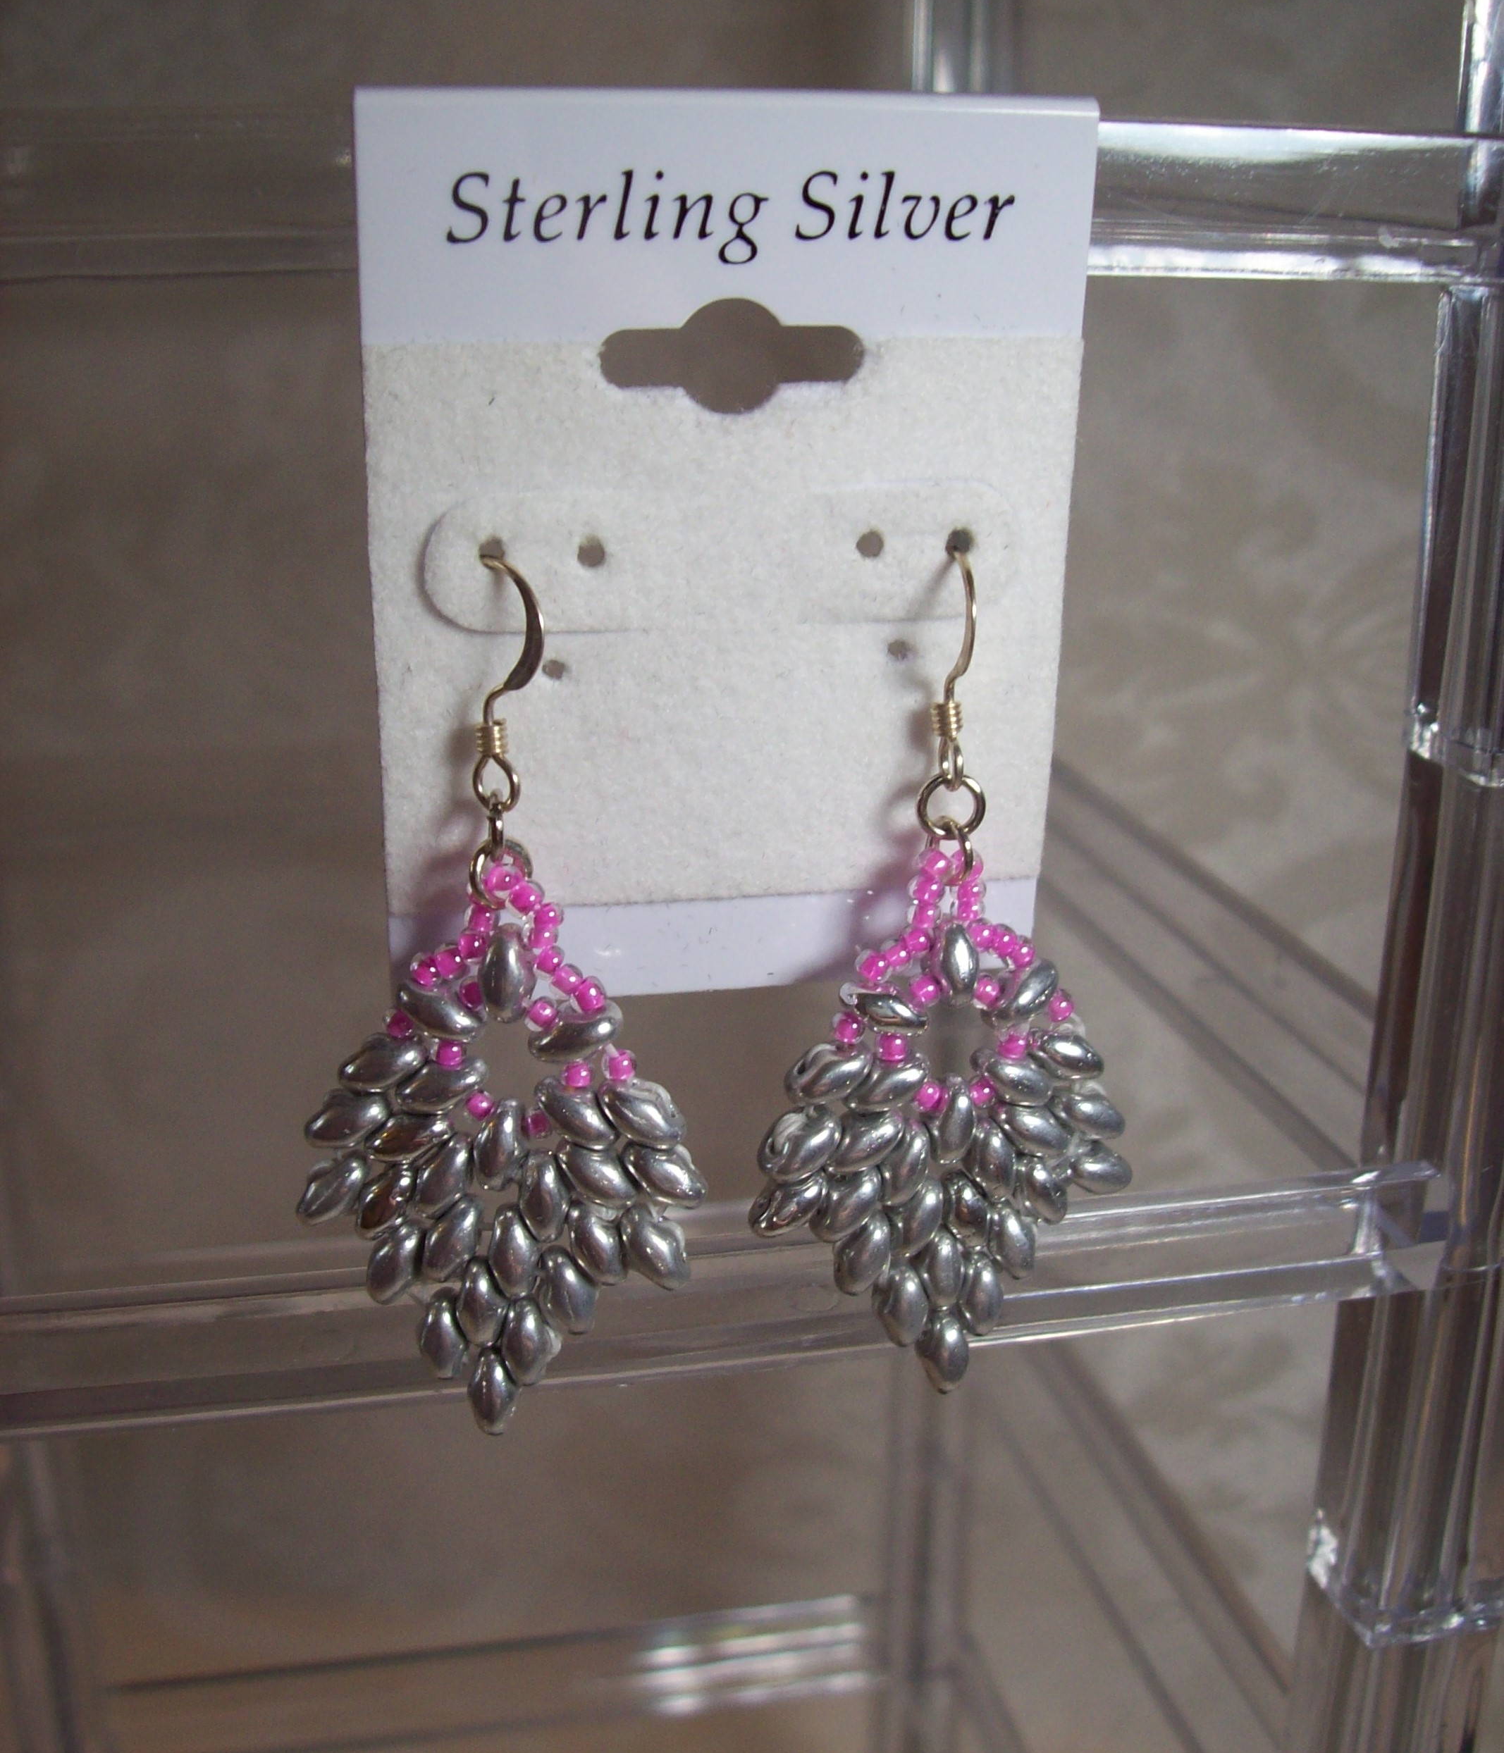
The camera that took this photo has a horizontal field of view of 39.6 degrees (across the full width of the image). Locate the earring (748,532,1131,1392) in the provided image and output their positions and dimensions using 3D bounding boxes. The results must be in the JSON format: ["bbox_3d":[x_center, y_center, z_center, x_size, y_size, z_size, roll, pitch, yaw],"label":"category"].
[{"bbox_3d":[0.011,0.007,0.121,0.023,0.053,0.009,-4,21,-12],"label":"earring"}]

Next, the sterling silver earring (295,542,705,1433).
[{"bbox_3d":[-0.014,0.008,0.115,0.023,0.052,0.009,4,21,7],"label":"sterling silver earring"}]

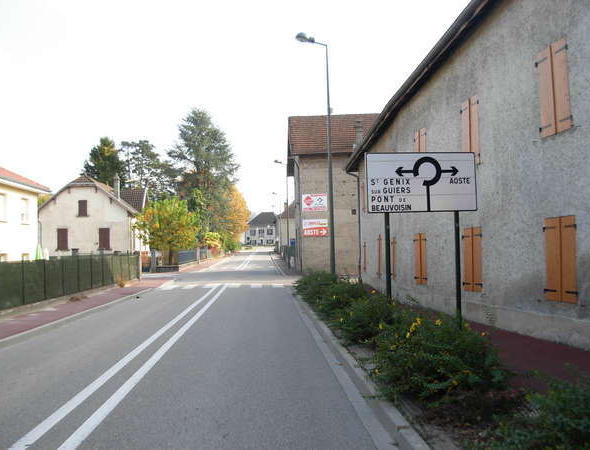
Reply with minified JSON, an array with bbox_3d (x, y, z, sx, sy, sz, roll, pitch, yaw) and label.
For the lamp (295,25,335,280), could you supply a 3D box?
[{"bbox_3d":[0.641,-1.998,21.576,1.120,8.571,0.350,-1,-2,-3],"label":"lamp"}]

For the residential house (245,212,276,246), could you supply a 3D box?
[{"bbox_3d":[-8.593,1.409,180.178,10.500,9.398,9.500,-2,-2,11],"label":"residential house"}]

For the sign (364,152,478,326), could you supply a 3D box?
[{"bbox_3d":[2.195,0.330,11.163,1.918,3.116,0.120,-1,-2,-8],"label":"sign"}]

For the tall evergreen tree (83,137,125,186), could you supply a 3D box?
[{"bbox_3d":[-22.349,-2.822,78.213,6.000,14.980,6.000,-1,-2,-3],"label":"tall evergreen tree"}]

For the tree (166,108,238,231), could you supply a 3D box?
[{"bbox_3d":[-12.580,-5.633,92.320,10.200,21.117,10.200,-1,-2,-3],"label":"tree"}]

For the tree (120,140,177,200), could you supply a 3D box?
[{"bbox_3d":[-19.463,-3.072,88.232,7.600,16.042,7.600,-1,-2,-3],"label":"tree"}]

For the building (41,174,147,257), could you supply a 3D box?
[{"bbox_3d":[-17.341,0.008,56.583,8.400,7.773,9.500,-1,-2,-3],"label":"building"}]

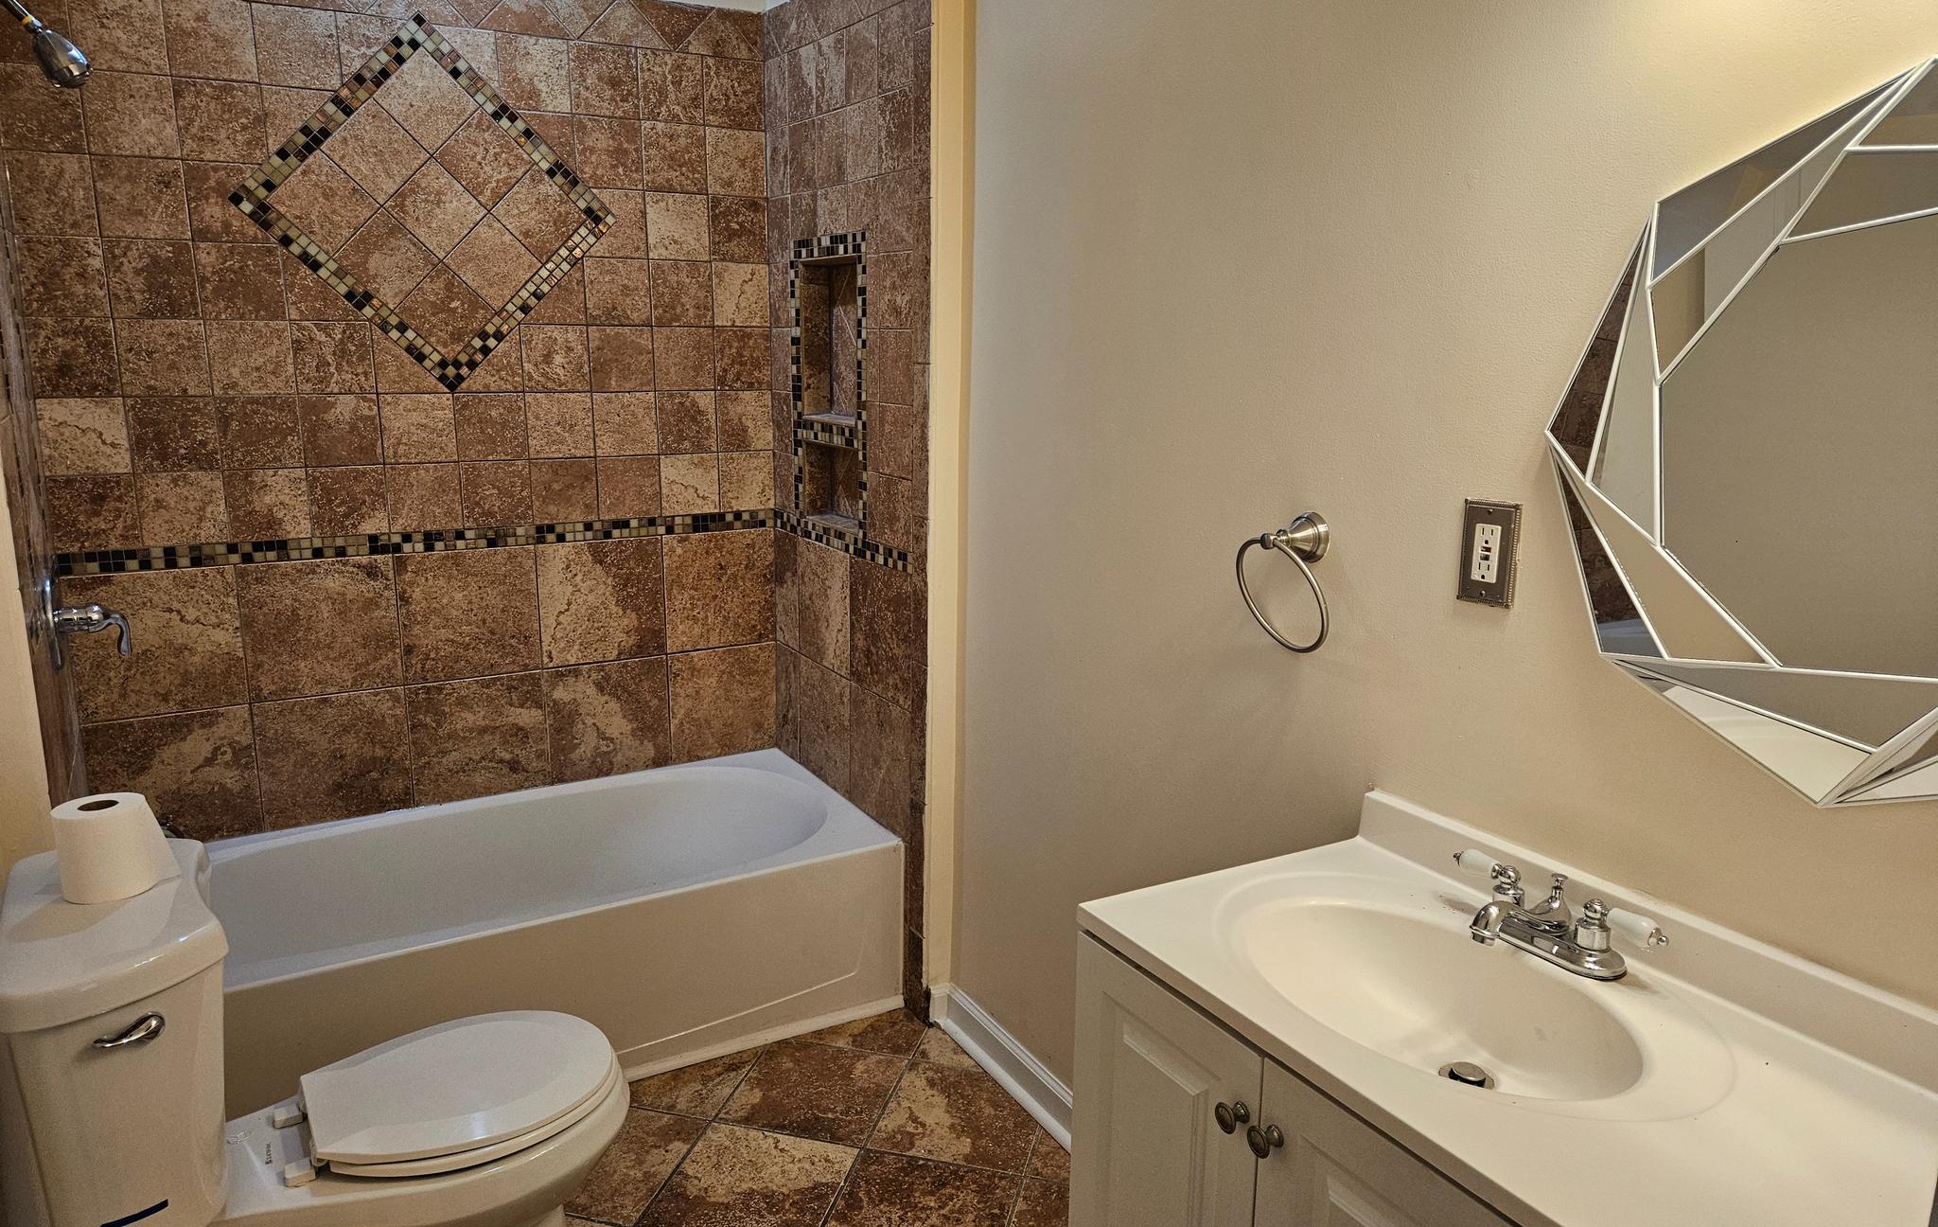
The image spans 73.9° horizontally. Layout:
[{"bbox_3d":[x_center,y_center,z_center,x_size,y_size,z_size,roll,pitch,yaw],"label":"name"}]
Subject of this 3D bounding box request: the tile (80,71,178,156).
[{"bbox_3d":[-1.625,-0.966,2.499,0.150,0.151,0.010,-7,14,-29],"label":"tile"}]

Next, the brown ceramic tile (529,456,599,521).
[{"bbox_3d":[-0.955,-0.289,3.028,0.150,0.149,0.010,-7,15,-30],"label":"brown ceramic tile"}]

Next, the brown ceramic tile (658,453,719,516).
[{"bbox_3d":[-0.691,-0.320,3.181,0.150,0.149,0.010,-7,15,-30],"label":"brown ceramic tile"}]

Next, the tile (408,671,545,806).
[{"bbox_3d":[-1.143,0.289,3.008,0.300,0.281,0.010,-7,14,-30],"label":"tile"}]

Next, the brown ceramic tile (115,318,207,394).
[{"bbox_3d":[-1.623,-0.514,2.596,0.152,0.150,0.010,-7,14,-29],"label":"brown ceramic tile"}]

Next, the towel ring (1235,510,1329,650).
[{"bbox_3d":[0.419,-0.038,1.729,0.083,0.188,0.168,-7,14,-29],"label":"towel ring"}]

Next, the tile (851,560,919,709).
[{"bbox_3d":[-0.189,0.035,2.815,0.010,0.295,0.295,-6,13,-29],"label":"tile"}]

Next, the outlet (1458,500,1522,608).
[{"bbox_3d":[0.602,-0.070,1.488,0.012,0.115,0.070,-7,14,-29],"label":"outlet"}]

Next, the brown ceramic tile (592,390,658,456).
[{"bbox_3d":[-0.822,-0.453,3.071,0.150,0.149,0.010,-7,15,-30],"label":"brown ceramic tile"}]

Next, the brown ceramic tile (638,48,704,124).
[{"bbox_3d":[-0.685,-1.217,2.981,0.147,0.151,0.010,-6,13,-29],"label":"brown ceramic tile"}]

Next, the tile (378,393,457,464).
[{"bbox_3d":[-1.221,-0.406,2.840,0.152,0.149,0.010,-7,15,-30],"label":"tile"}]

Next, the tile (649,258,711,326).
[{"bbox_3d":[-0.681,-0.761,3.053,0.149,0.149,0.010,-7,14,-30],"label":"tile"}]

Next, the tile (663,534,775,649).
[{"bbox_3d":[-0.625,-0.056,3.256,0.294,0.295,0.010,-6,13,-29],"label":"tile"}]

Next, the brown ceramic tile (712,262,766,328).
[{"bbox_3d":[-0.558,-0.782,3.156,0.142,0.149,0.009,-7,14,-29],"label":"brown ceramic tile"}]

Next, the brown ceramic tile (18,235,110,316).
[{"bbox_3d":[-1.727,-0.639,2.453,0.140,0.149,0.010,-7,14,-30],"label":"brown ceramic tile"}]

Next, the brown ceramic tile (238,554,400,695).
[{"bbox_3d":[-1.403,0.032,2.796,0.300,0.300,0.010,-7,14,-30],"label":"brown ceramic tile"}]

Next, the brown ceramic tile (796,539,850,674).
[{"bbox_3d":[-0.341,-0.016,3.065,0.010,0.293,0.293,-7,14,-30],"label":"brown ceramic tile"}]

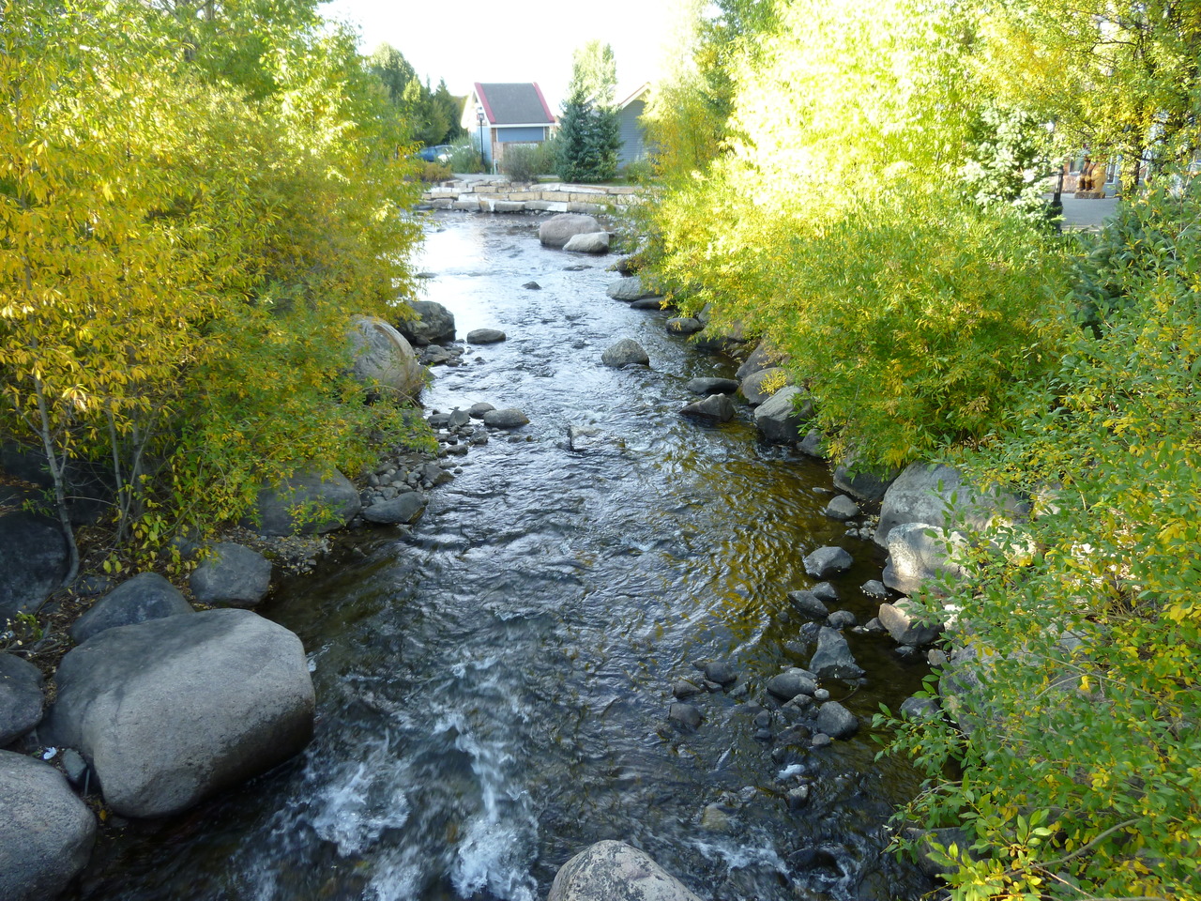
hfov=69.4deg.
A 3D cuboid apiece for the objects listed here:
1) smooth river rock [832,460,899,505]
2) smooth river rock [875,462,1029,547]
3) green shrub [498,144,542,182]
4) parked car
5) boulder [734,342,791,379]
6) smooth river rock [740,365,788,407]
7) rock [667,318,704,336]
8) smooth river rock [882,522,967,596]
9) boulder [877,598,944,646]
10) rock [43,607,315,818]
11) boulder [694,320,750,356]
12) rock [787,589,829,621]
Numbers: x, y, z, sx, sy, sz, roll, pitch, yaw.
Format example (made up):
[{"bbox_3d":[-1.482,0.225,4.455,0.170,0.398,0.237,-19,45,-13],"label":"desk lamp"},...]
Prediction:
[{"bbox_3d":[2.985,0.330,9.788,0.670,0.475,0.637,-1,20,0],"label":"smooth river rock"},{"bbox_3d":[3.180,0.587,7.857,1.319,0.929,1.055,-1,20,0],"label":"smooth river rock"},{"bbox_3d":[-4.383,-15.737,47.477,2.430,2.042,2.187,0,20,0],"label":"green shrub"},{"bbox_3d":[-14.209,-25.216,74.000,4.400,1.500,1.800,-12,23,-28],"label":"parked car"},{"bbox_3d":[2.526,-1.333,13.321,0.872,0.700,0.741,-1,20,0],"label":"boulder"},{"bbox_3d":[2.538,-0.960,13.205,0.778,0.565,0.662,-1,20,0],"label":"smooth river rock"},{"bbox_3d":[1.712,-2.543,17.794,0.703,0.325,0.527,-1,20,0],"label":"rock"},{"bbox_3d":[2.790,0.918,7.377,0.738,0.583,0.628,-1,20,0],"label":"smooth river rock"},{"bbox_3d":[2.539,1.400,7.087,0.502,0.316,0.377,7,21,19],"label":"boulder"},{"bbox_3d":[-2.591,1.614,5.460,1.497,1.084,1.078,-9,22,-23],"label":"rock"},{"bbox_3d":[2.172,-2.052,15.349,1.065,0.632,0.852,-1,20,0],"label":"boulder"},{"bbox_3d":[1.778,1.323,7.412,0.360,0.214,0.180,14,25,35],"label":"rock"}]

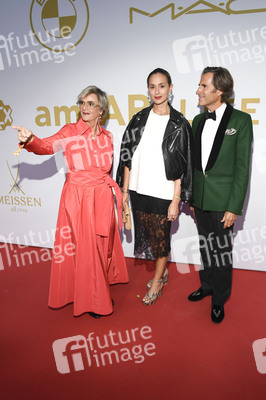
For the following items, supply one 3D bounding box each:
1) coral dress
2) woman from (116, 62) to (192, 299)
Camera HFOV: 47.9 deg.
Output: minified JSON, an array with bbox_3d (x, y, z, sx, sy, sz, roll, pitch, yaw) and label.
[{"bbox_3d":[-0.383,0.126,2.307,0.680,1.440,0.520,-1,16,-2],"label":"coral dress"},{"bbox_3d":[0.169,-0.062,2.360,0.570,1.800,0.380,4,16,15],"label":"woman"}]

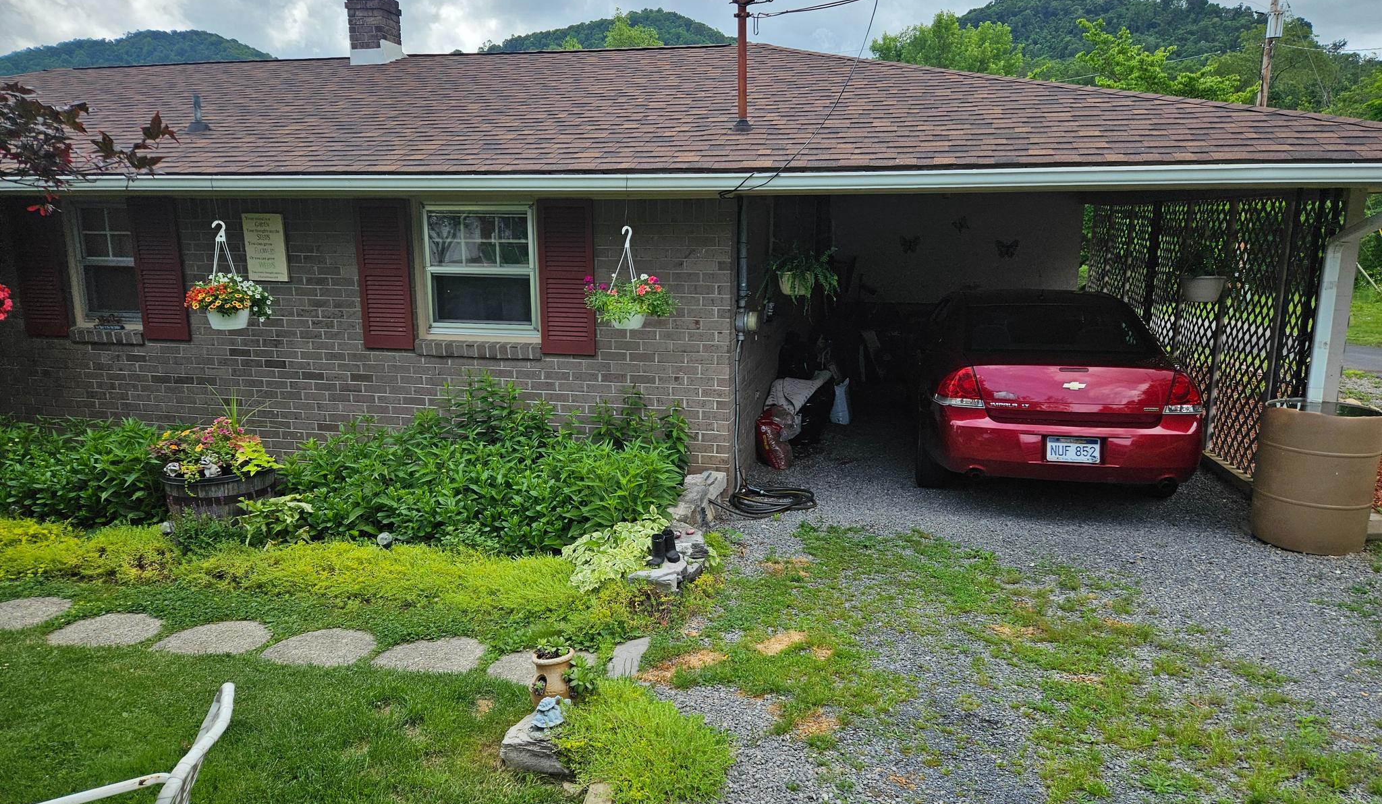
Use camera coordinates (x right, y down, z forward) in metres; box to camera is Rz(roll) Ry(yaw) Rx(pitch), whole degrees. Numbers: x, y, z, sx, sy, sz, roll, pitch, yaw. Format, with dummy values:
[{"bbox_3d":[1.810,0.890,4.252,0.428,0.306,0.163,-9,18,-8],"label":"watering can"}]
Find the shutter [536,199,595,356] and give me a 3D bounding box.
[{"bbox_3d":[-0.866,-0.873,6.479,0.410,1.090,0.040,3,12,12],"label":"shutter"}]

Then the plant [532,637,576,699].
[{"bbox_3d":[-0.531,1.028,3.515,0.175,0.260,0.175,0,12,0],"label":"plant"}]

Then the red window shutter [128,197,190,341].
[{"bbox_3d":[-4.159,-1.037,7.199,0.410,1.090,0.040,3,12,12],"label":"red window shutter"}]

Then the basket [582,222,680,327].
[{"bbox_3d":[-0.381,-0.788,5.778,0.550,0.661,0.496,3,12,12],"label":"basket"}]

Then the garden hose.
[{"bbox_3d":[0.498,0.679,6.484,0.720,0.100,0.520,3,12,12],"label":"garden hose"}]

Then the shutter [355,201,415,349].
[{"bbox_3d":[-2.252,-0.932,6.784,0.410,1.090,0.040,3,12,12],"label":"shutter"}]

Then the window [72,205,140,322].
[{"bbox_3d":[-4.665,-1.099,7.364,0.560,0.930,0.100,3,12,12],"label":"window"}]

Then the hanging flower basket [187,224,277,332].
[{"bbox_3d":[-3.217,-0.880,6.409,0.563,0.764,0.525,3,12,12],"label":"hanging flower basket"}]

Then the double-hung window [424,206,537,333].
[{"bbox_3d":[-1.529,-0.947,6.678,0.880,0.930,0.100,3,12,12],"label":"double-hung window"}]

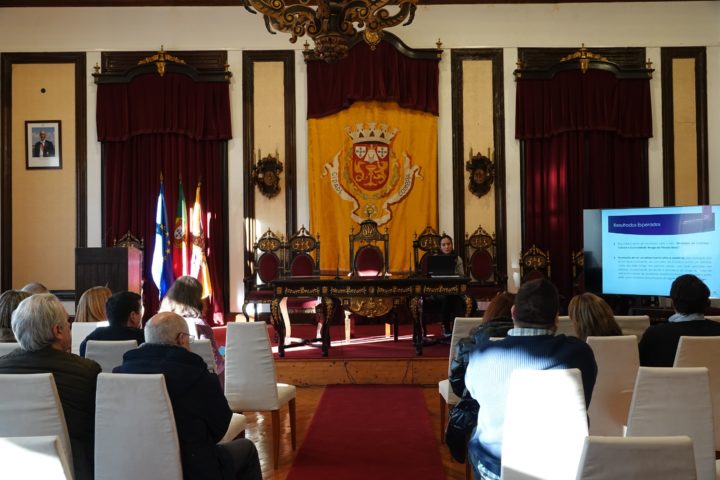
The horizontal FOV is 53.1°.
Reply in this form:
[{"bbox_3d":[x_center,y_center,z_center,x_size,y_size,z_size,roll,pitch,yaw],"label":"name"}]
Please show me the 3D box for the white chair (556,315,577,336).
[{"bbox_3d":[1.328,1.011,5.170,0.440,0.960,0.530,-1,-1,1],"label":"white chair"}]

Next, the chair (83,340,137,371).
[{"bbox_3d":[-1.291,1.025,4.051,0.450,0.985,0.550,-1,-1,3],"label":"chair"}]

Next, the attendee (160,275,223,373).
[{"bbox_3d":[-1.010,0.863,4.240,0.520,1.310,0.750,-1,-1,4],"label":"attendee"}]

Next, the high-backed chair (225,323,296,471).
[{"bbox_3d":[-0.689,1.033,4.980,0.450,0.985,0.550,-1,-1,5],"label":"high-backed chair"}]

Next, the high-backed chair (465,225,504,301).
[{"bbox_3d":[1.752,0.525,10.128,0.590,1.473,0.600,-1,-1,2],"label":"high-backed chair"}]

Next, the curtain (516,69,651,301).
[{"bbox_3d":[3.671,-0.798,11.850,2.170,4.000,0.280,0,-1,1],"label":"curtain"}]

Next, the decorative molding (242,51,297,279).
[{"bbox_3d":[-1.513,-1.109,12.100,0.900,4.150,0.080,0,-1,1],"label":"decorative molding"}]

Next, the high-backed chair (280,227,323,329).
[{"bbox_3d":[-0.734,0.540,9.066,0.570,1.473,0.600,-1,-1,2],"label":"high-backed chair"}]

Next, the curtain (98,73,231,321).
[{"bbox_3d":[-2.978,-0.608,11.028,2.041,3.915,0.280,-1,-1,-1],"label":"curtain"}]

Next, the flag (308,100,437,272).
[{"bbox_3d":[0.198,-0.853,11.147,2.004,2.741,0.100,-1,-1,-1],"label":"flag"}]

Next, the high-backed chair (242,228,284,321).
[{"bbox_3d":[-1.337,0.573,10.429,0.580,1.497,0.620,-1,-1,-1],"label":"high-backed chair"}]

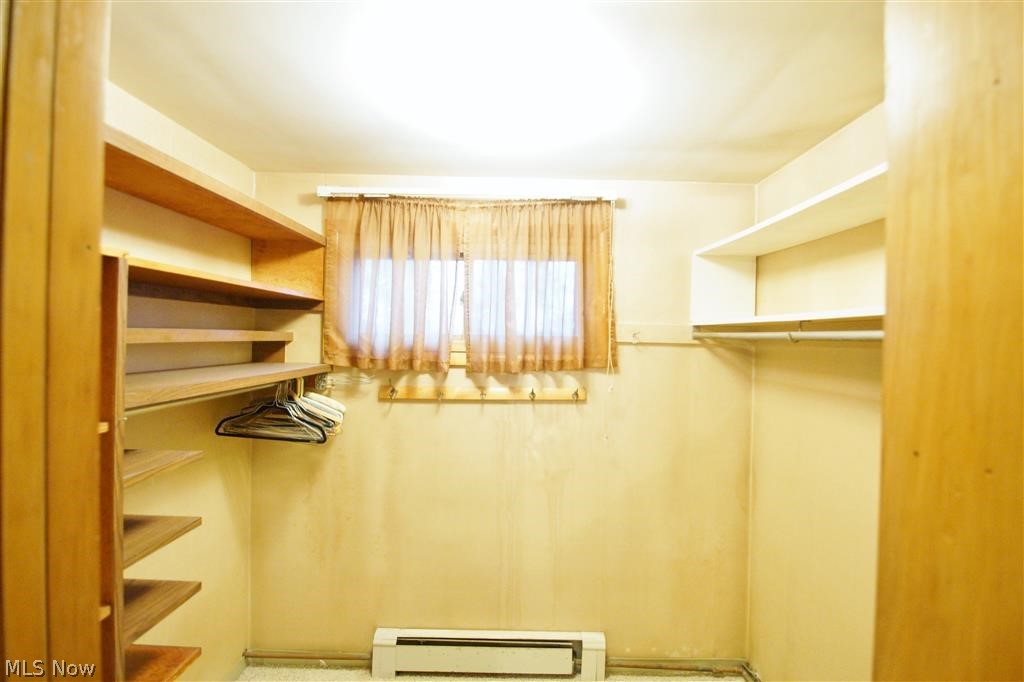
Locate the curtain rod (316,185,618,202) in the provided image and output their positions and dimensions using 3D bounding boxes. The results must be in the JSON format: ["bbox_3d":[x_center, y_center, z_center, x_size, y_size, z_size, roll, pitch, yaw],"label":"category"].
[{"bbox_3d":[-0.210,-0.697,2.010,1.400,0.050,0.080,1,1,1],"label":"curtain rod"}]

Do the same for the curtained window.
[{"bbox_3d":[-0.199,-0.263,2.000,1.360,0.810,0.080,1,1,1],"label":"curtained window"}]

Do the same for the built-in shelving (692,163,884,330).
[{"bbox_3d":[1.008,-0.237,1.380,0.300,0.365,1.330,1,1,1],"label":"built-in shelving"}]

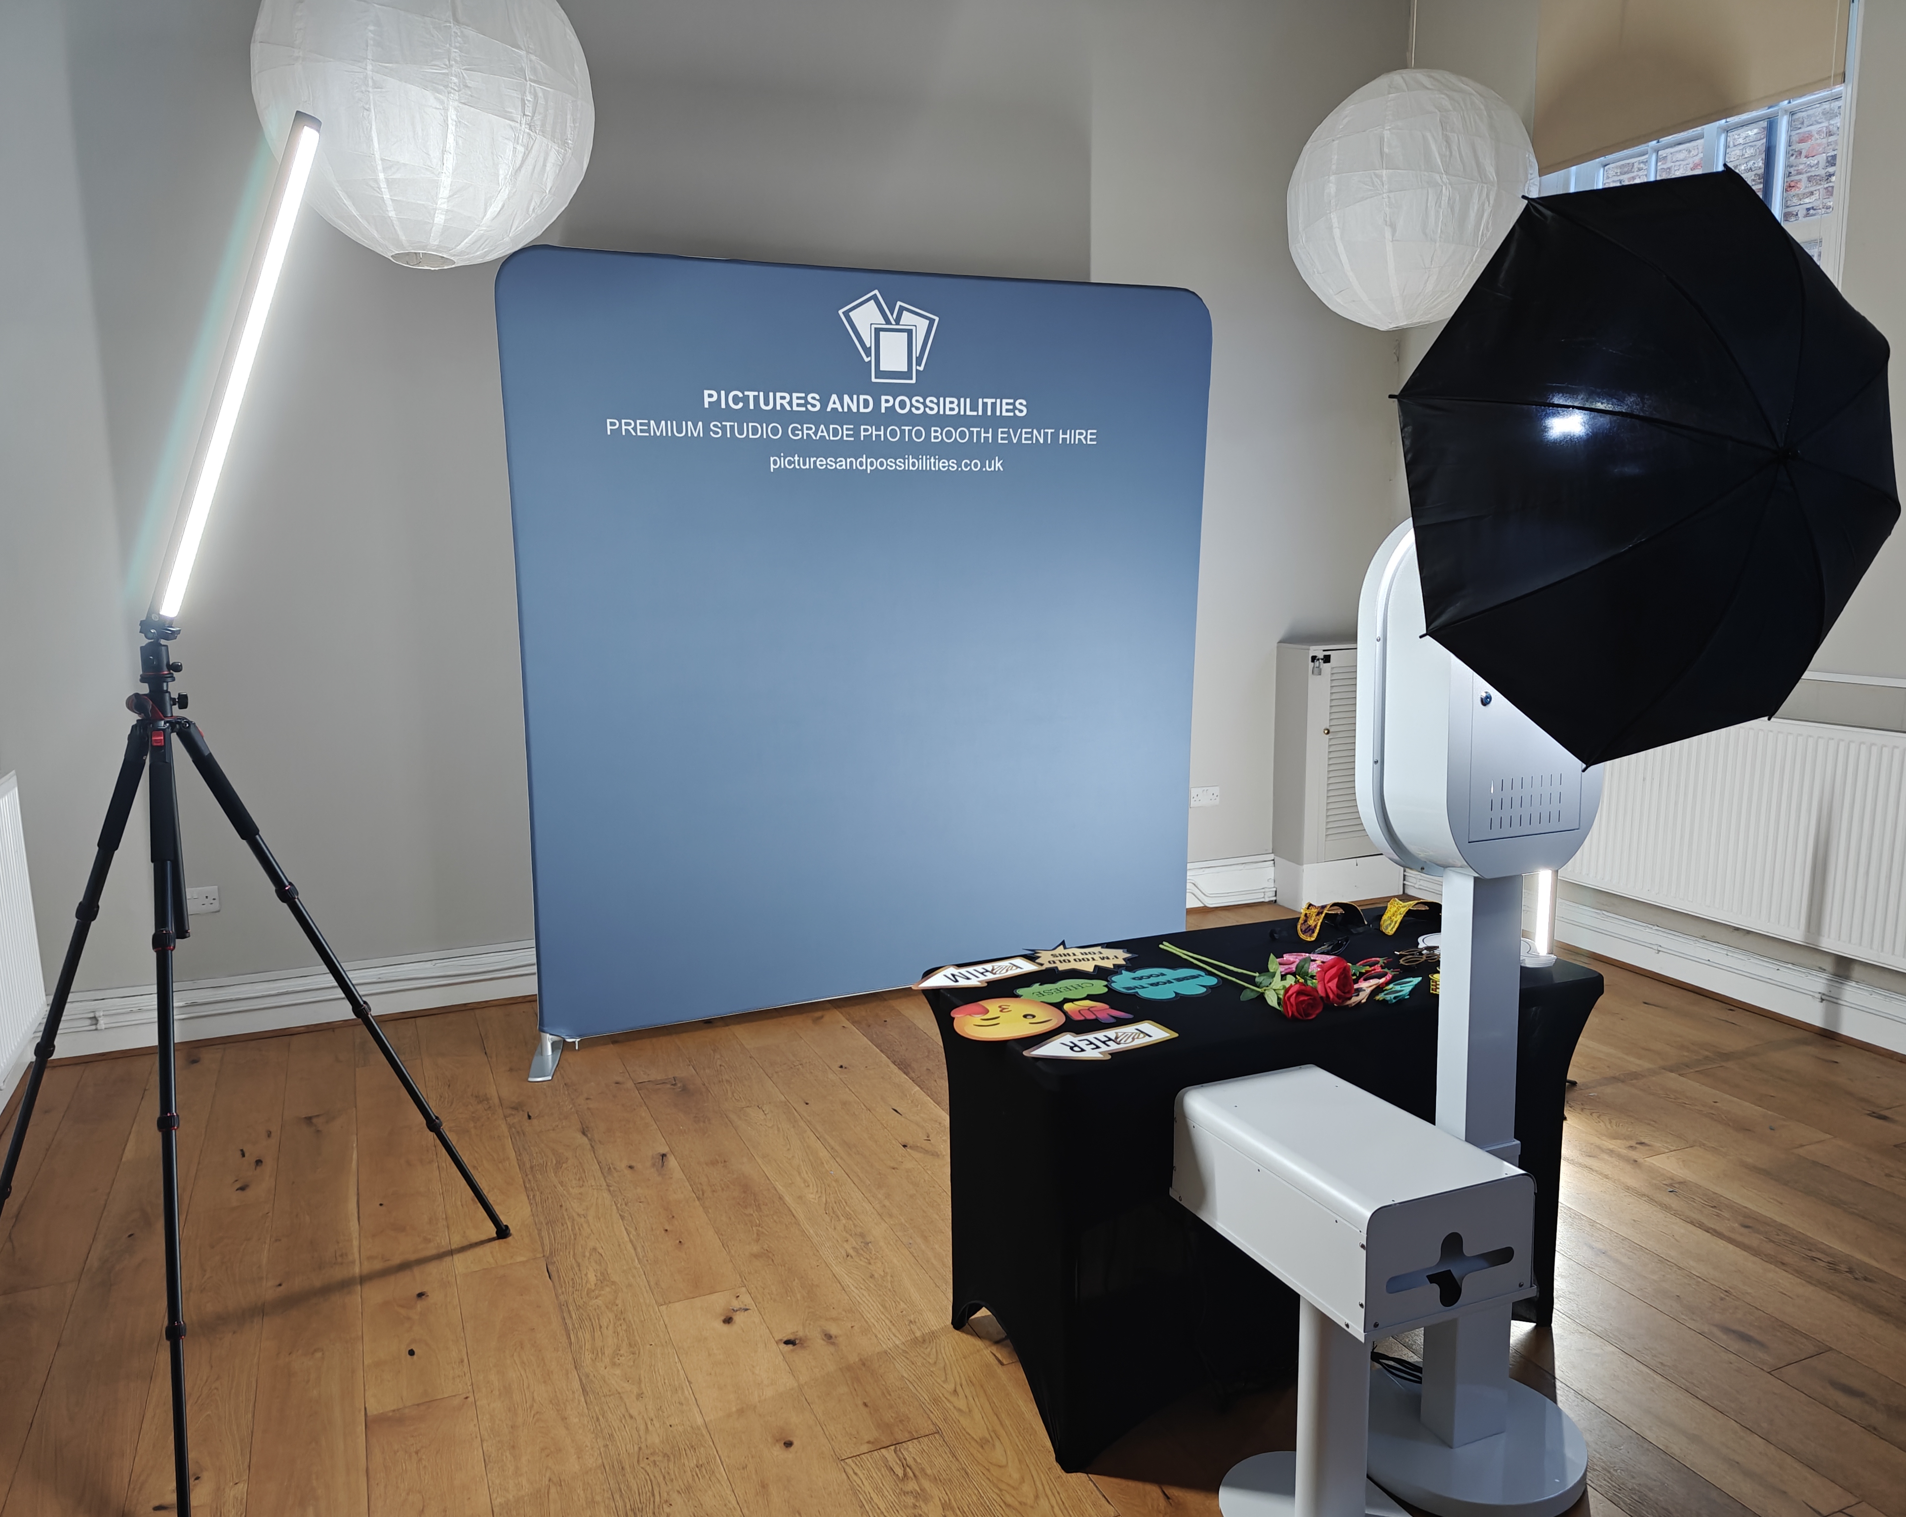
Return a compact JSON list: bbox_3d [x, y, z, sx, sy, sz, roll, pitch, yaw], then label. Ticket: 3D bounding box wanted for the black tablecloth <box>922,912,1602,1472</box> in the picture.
[{"bbox_3d":[0.590,0.784,2.681,1.206,0.744,0.621,-4,9,-22],"label":"black tablecloth"}]

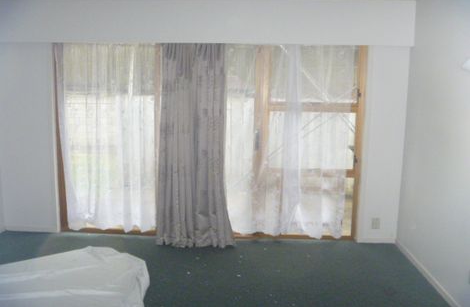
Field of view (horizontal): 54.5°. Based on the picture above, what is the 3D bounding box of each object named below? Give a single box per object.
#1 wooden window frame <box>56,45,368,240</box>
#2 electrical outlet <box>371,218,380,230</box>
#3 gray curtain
[{"bbox_3d":[-0.269,-0.124,4.644,3.078,1.985,0.120,1,8,2],"label":"wooden window frame"},{"bbox_3d":[1.436,0.716,4.658,0.078,0.118,0.012,1,8,2],"label":"electrical outlet"},{"bbox_3d":[-0.382,-0.093,4.450,0.797,1.992,0.200,1,8,2],"label":"gray curtain"}]

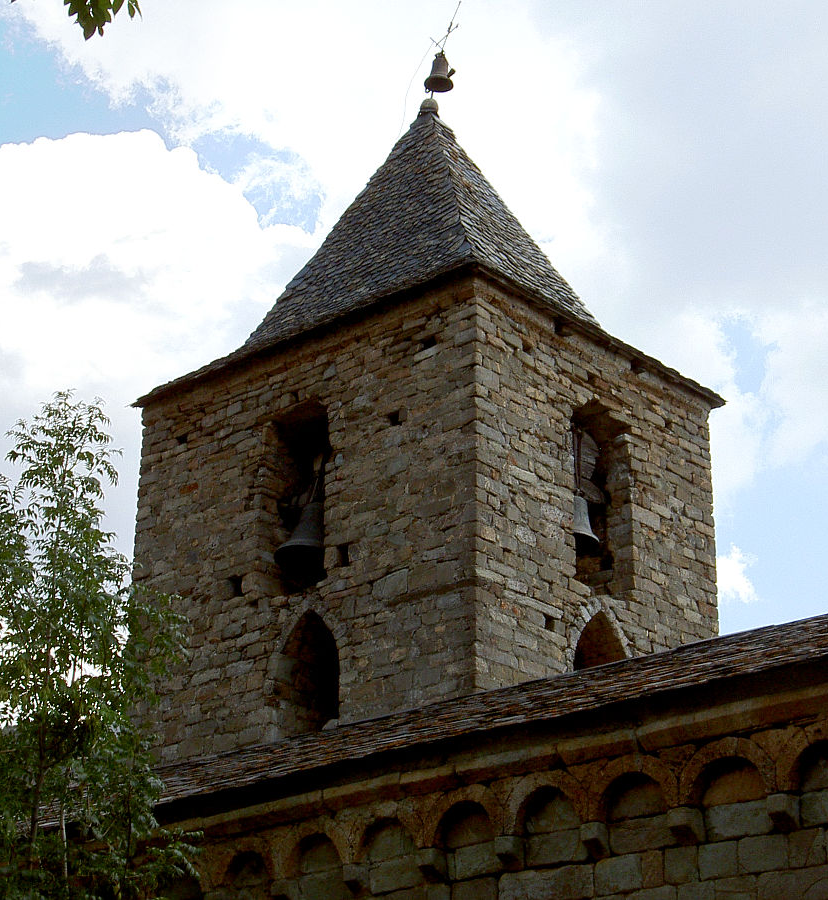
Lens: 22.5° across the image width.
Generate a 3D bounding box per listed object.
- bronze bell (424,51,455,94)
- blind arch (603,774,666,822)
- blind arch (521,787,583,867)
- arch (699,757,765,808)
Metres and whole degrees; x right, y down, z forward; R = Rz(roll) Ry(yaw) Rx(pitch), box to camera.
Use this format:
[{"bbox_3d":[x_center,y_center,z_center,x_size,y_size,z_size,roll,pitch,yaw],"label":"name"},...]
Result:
[{"bbox_3d":[0.410,-6.065,33.417,0.466,0.610,0.466,5,-22,2],"label":"bronze bell"},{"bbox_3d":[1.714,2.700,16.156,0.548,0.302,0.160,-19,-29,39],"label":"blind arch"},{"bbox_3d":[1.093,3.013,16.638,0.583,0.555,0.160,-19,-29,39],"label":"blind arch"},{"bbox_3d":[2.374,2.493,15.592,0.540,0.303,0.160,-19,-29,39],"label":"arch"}]

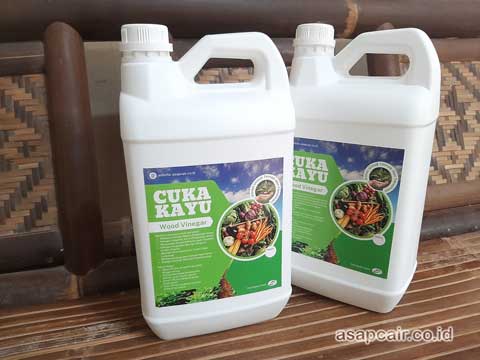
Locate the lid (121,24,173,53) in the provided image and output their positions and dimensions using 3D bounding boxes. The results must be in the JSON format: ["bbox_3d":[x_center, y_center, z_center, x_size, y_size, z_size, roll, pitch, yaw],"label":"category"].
[{"bbox_3d":[-0.092,-0.139,0.365,0.053,0.027,0.053,-5,20,-12],"label":"lid"}]

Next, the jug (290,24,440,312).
[{"bbox_3d":[0.141,-0.016,0.476,0.176,0.343,0.107,12,23,33],"label":"jug"}]

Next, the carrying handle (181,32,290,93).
[{"bbox_3d":[-0.007,-0.123,0.392,0.117,0.059,0.049,-5,20,-12],"label":"carrying handle"}]

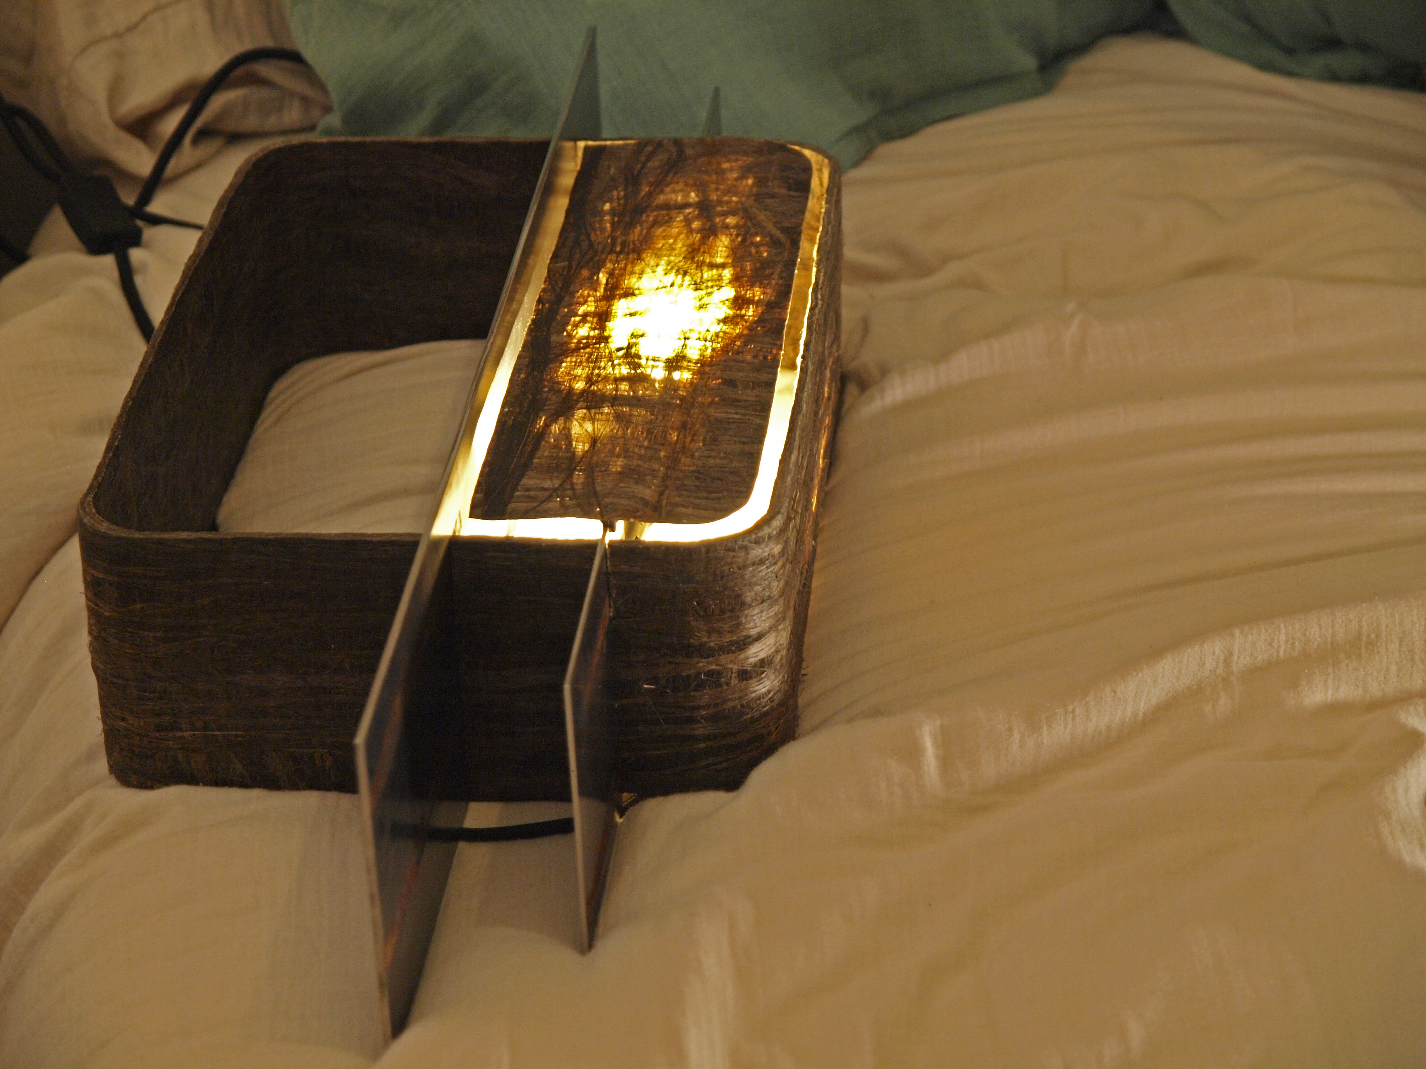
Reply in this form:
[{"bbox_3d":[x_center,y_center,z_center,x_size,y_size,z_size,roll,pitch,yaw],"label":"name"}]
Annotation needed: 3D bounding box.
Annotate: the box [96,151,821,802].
[{"bbox_3d":[-0.102,-0.042,2.060,0.301,0.125,0.418,1,28,6],"label":"box"}]

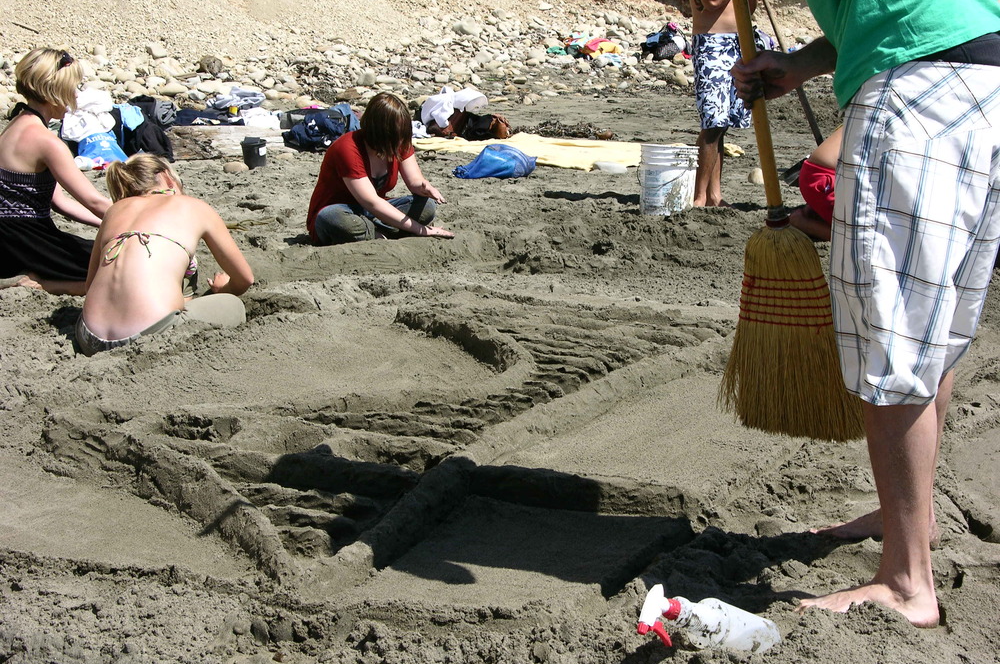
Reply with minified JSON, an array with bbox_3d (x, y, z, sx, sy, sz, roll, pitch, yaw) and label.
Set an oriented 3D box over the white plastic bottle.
[{"bbox_3d":[0.389,0.548,3.950,0.262,0.112,0.092,21,-6,-18],"label":"white plastic bottle"}]

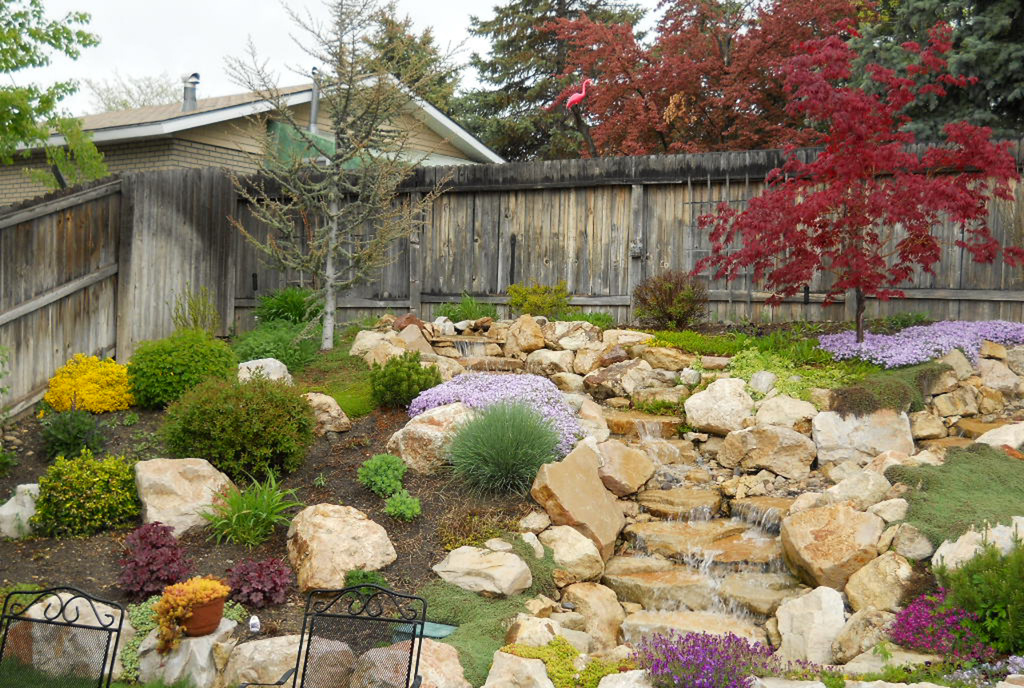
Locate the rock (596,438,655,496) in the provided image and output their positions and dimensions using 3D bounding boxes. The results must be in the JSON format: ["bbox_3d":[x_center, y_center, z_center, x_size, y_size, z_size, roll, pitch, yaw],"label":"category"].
[{"bbox_3d":[0.798,0.861,9.150,0.391,0.363,0.360,2,1,5],"label":"rock"}]

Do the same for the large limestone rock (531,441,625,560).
[{"bbox_3d":[0.444,1.055,8.823,0.616,0.766,0.510,2,1,3],"label":"large limestone rock"}]

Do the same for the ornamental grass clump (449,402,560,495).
[{"bbox_3d":[-0.057,0.793,9.894,0.851,0.695,0.796,2,1,0],"label":"ornamental grass clump"}]

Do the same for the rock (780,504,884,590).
[{"bbox_3d":[1.945,1.244,7.900,0.606,0.497,0.520,2,1,24],"label":"rock"}]

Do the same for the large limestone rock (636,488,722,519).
[{"bbox_3d":[1.187,1.129,9.231,0.592,0.143,0.459,2,1,8],"label":"large limestone rock"}]

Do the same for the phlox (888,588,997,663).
[{"bbox_3d":[2.359,1.539,7.140,0.552,0.331,0.490,2,2,19],"label":"phlox"}]

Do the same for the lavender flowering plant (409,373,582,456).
[{"bbox_3d":[-0.126,0.558,10.600,1.400,0.580,1.150,2,-1,-1],"label":"lavender flowering plant"}]

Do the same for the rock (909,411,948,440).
[{"bbox_3d":[3.321,0.650,10.404,0.284,0.222,0.275,2,2,18],"label":"rock"}]

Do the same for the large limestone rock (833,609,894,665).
[{"bbox_3d":[1.890,1.573,7.000,0.320,0.276,0.320,2,1,15],"label":"large limestone rock"}]

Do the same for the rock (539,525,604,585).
[{"bbox_3d":[0.352,1.251,7.700,0.375,0.338,0.350,2,1,3],"label":"rock"}]

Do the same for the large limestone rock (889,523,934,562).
[{"bbox_3d":[2.477,1.228,8.050,0.261,0.228,0.250,2,1,17],"label":"large limestone rock"}]

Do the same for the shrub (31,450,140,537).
[{"bbox_3d":[-3.087,1.082,9.435,0.758,0.617,0.734,1,2,-18],"label":"shrub"}]

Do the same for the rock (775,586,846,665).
[{"bbox_3d":[1.605,1.514,7.000,0.372,0.390,0.320,2,1,13],"label":"rock"}]

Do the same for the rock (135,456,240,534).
[{"bbox_3d":[-2.220,1.044,8.850,0.690,0.500,0.500,2,-1,-14],"label":"rock"}]

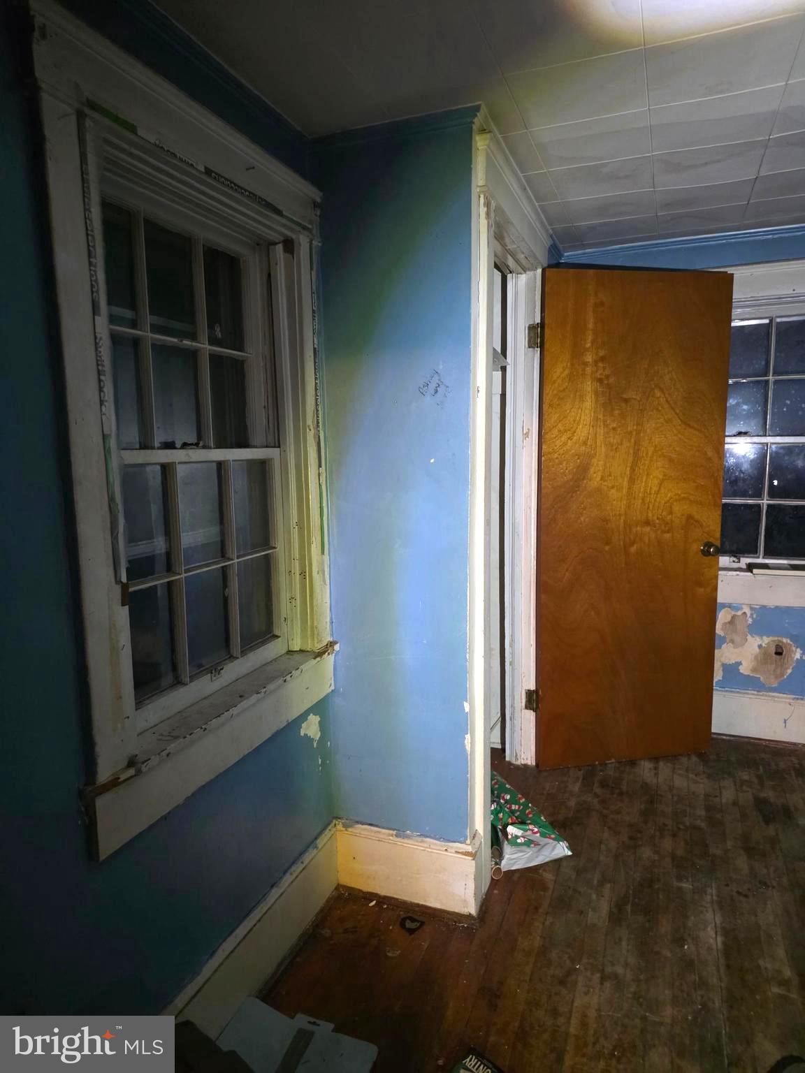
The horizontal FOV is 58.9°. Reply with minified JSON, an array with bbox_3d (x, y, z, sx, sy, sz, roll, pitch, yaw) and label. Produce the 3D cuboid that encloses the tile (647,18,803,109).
[{"bbox_3d":[0.711,-1.061,1.602,0.305,0.015,0.305,2,8,20],"label":"tile"}]

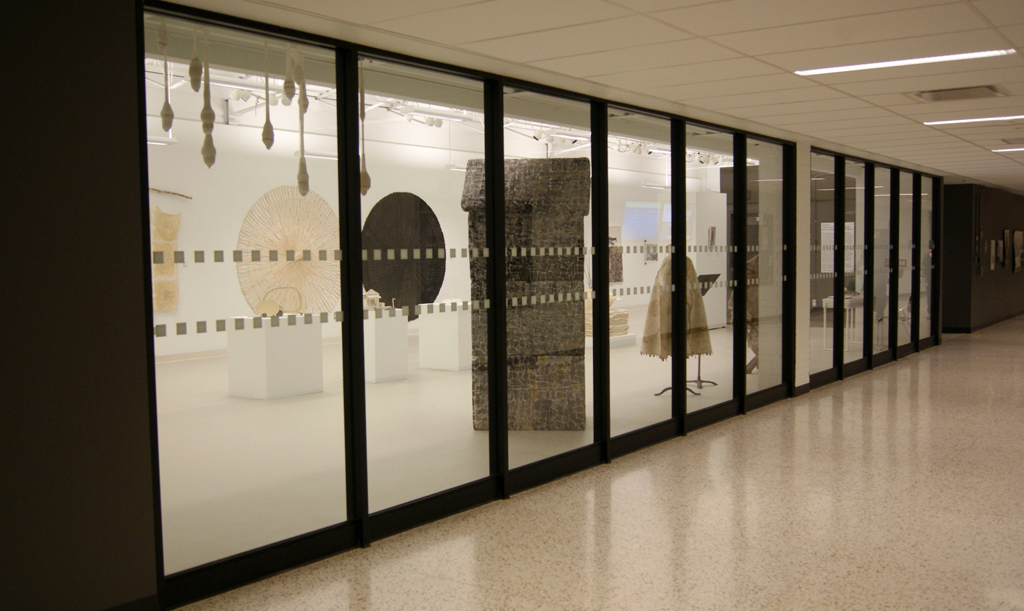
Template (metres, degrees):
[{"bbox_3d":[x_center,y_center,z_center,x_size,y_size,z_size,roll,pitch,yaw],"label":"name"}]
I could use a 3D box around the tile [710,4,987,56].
[{"bbox_3d":[1.618,-1.344,4.585,1.220,0.020,0.610,3,5,37],"label":"tile"}]

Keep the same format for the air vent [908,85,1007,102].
[{"bbox_3d":[3.110,-1.493,6.550,0.580,0.060,0.580,2,5,37],"label":"air vent"}]

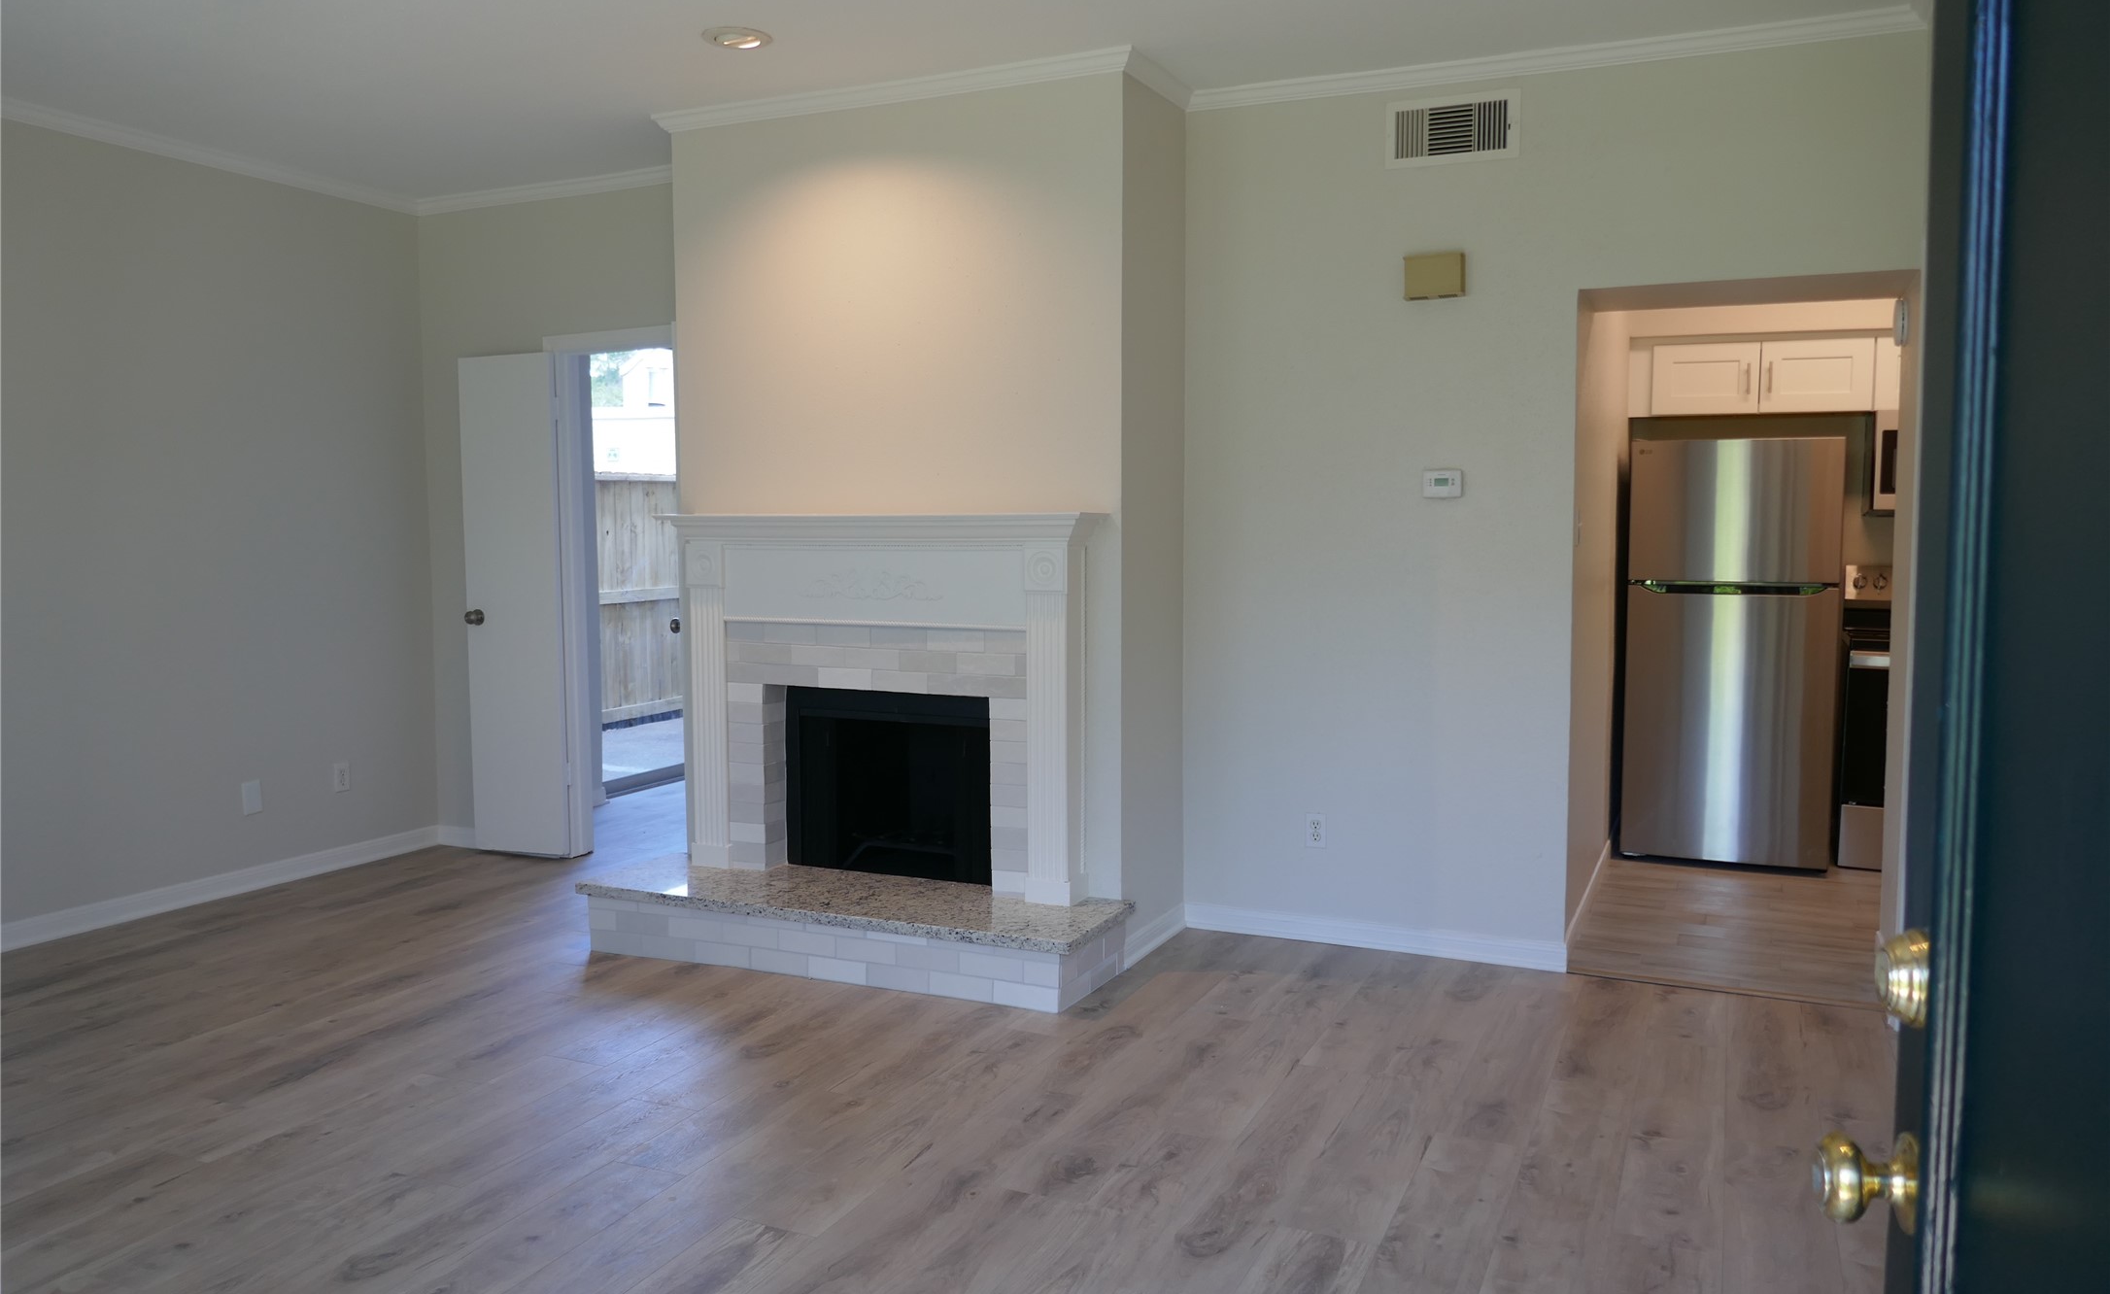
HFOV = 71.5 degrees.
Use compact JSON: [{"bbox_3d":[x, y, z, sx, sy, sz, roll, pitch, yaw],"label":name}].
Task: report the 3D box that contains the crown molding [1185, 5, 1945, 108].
[{"bbox_3d":[1.371,-1.718,4.315,2.086,0.052,0.046,2,5,24],"label":"crown molding"}]

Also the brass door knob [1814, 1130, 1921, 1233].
[{"bbox_3d":[0.532,0.350,0.966,0.060,0.065,0.065,2,5,22],"label":"brass door knob"}]

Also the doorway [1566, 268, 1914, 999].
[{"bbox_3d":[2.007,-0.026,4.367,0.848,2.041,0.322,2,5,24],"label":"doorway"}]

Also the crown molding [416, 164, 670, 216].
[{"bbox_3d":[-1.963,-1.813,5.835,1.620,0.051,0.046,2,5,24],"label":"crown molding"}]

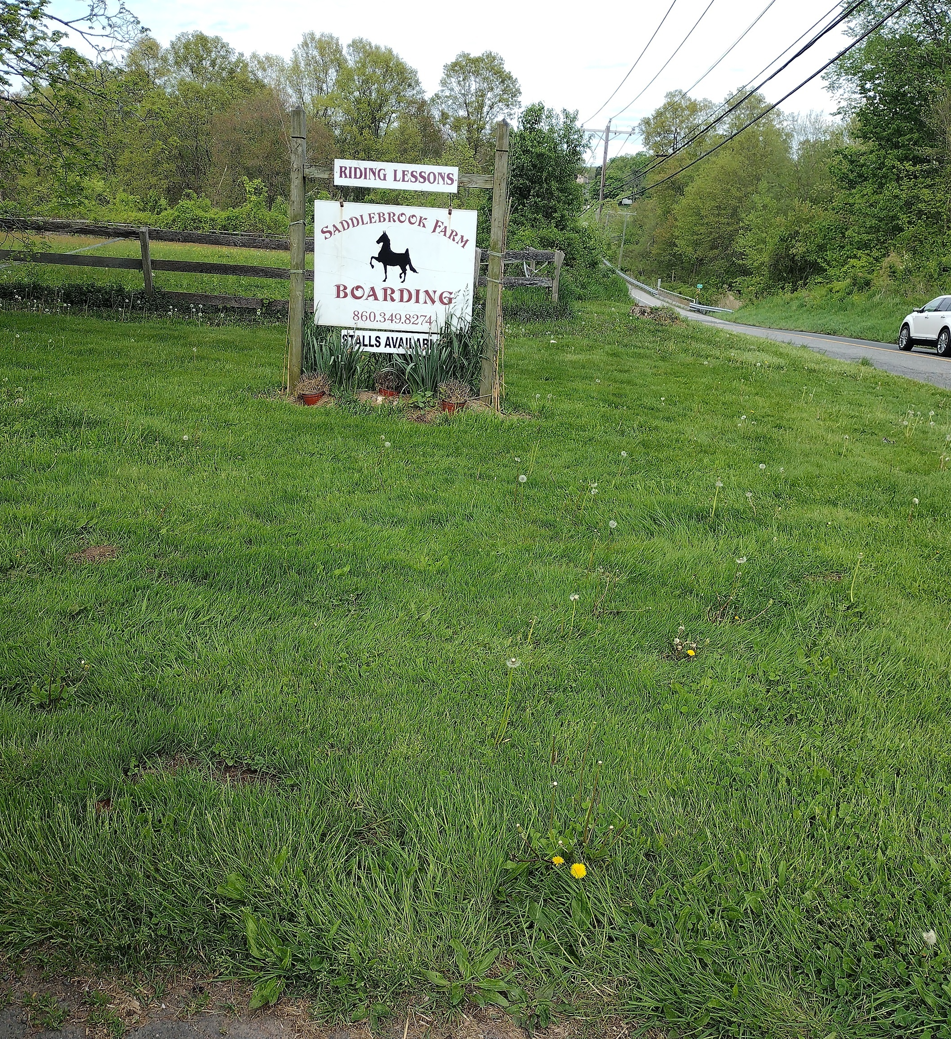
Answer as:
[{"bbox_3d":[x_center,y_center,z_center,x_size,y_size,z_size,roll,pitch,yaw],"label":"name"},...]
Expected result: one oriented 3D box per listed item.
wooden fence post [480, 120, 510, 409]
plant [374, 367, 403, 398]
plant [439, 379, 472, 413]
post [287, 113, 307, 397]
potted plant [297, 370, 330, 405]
[{"bbox_3d":[0.151,-1.865,8.061,0.095,2.110,0.095,4,16,5],"label":"wooden fence post"},{"bbox_3d":[-0.669,-1.050,8.300,0.220,0.245,0.220,4,16,5],"label":"plant"},{"bbox_3d":[-0.158,-0.925,8.100,0.235,0.250,0.235,4,16,5],"label":"plant"},{"bbox_3d":[-1.354,-2.001,8.183,0.095,2.110,0.095,5,16,5],"label":"post"},{"bbox_3d":[-1.217,-0.986,8.100,0.252,0.250,0.252,4,16,5],"label":"potted plant"}]

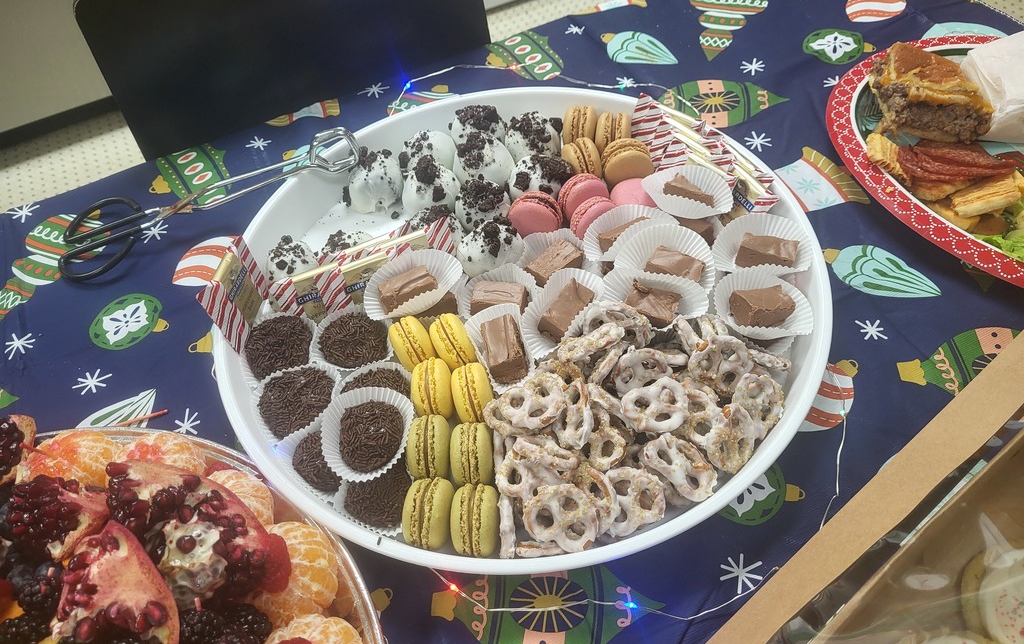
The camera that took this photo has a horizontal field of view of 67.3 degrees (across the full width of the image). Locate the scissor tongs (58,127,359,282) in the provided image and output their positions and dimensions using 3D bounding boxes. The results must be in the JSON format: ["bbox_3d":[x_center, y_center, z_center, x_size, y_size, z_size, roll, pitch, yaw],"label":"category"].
[{"bbox_3d":[-0.243,-0.102,0.611,0.253,0.033,0.085,-17,52,5],"label":"scissor tongs"}]

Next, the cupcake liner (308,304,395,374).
[{"bbox_3d":[-0.107,0.017,0.526,0.057,0.026,0.057,-7,53,0],"label":"cupcake liner"}]

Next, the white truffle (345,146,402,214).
[{"bbox_3d":[-0.105,-0.107,0.586,0.042,0.044,0.042,-16,53,-7],"label":"white truffle"}]

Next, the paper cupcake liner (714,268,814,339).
[{"bbox_3d":[0.172,-0.008,0.527,0.066,0.025,0.058,-8,55,1],"label":"paper cupcake liner"}]

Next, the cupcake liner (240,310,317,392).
[{"bbox_3d":[-0.162,0.020,0.533,0.054,0.027,0.054,-8,52,0],"label":"cupcake liner"}]

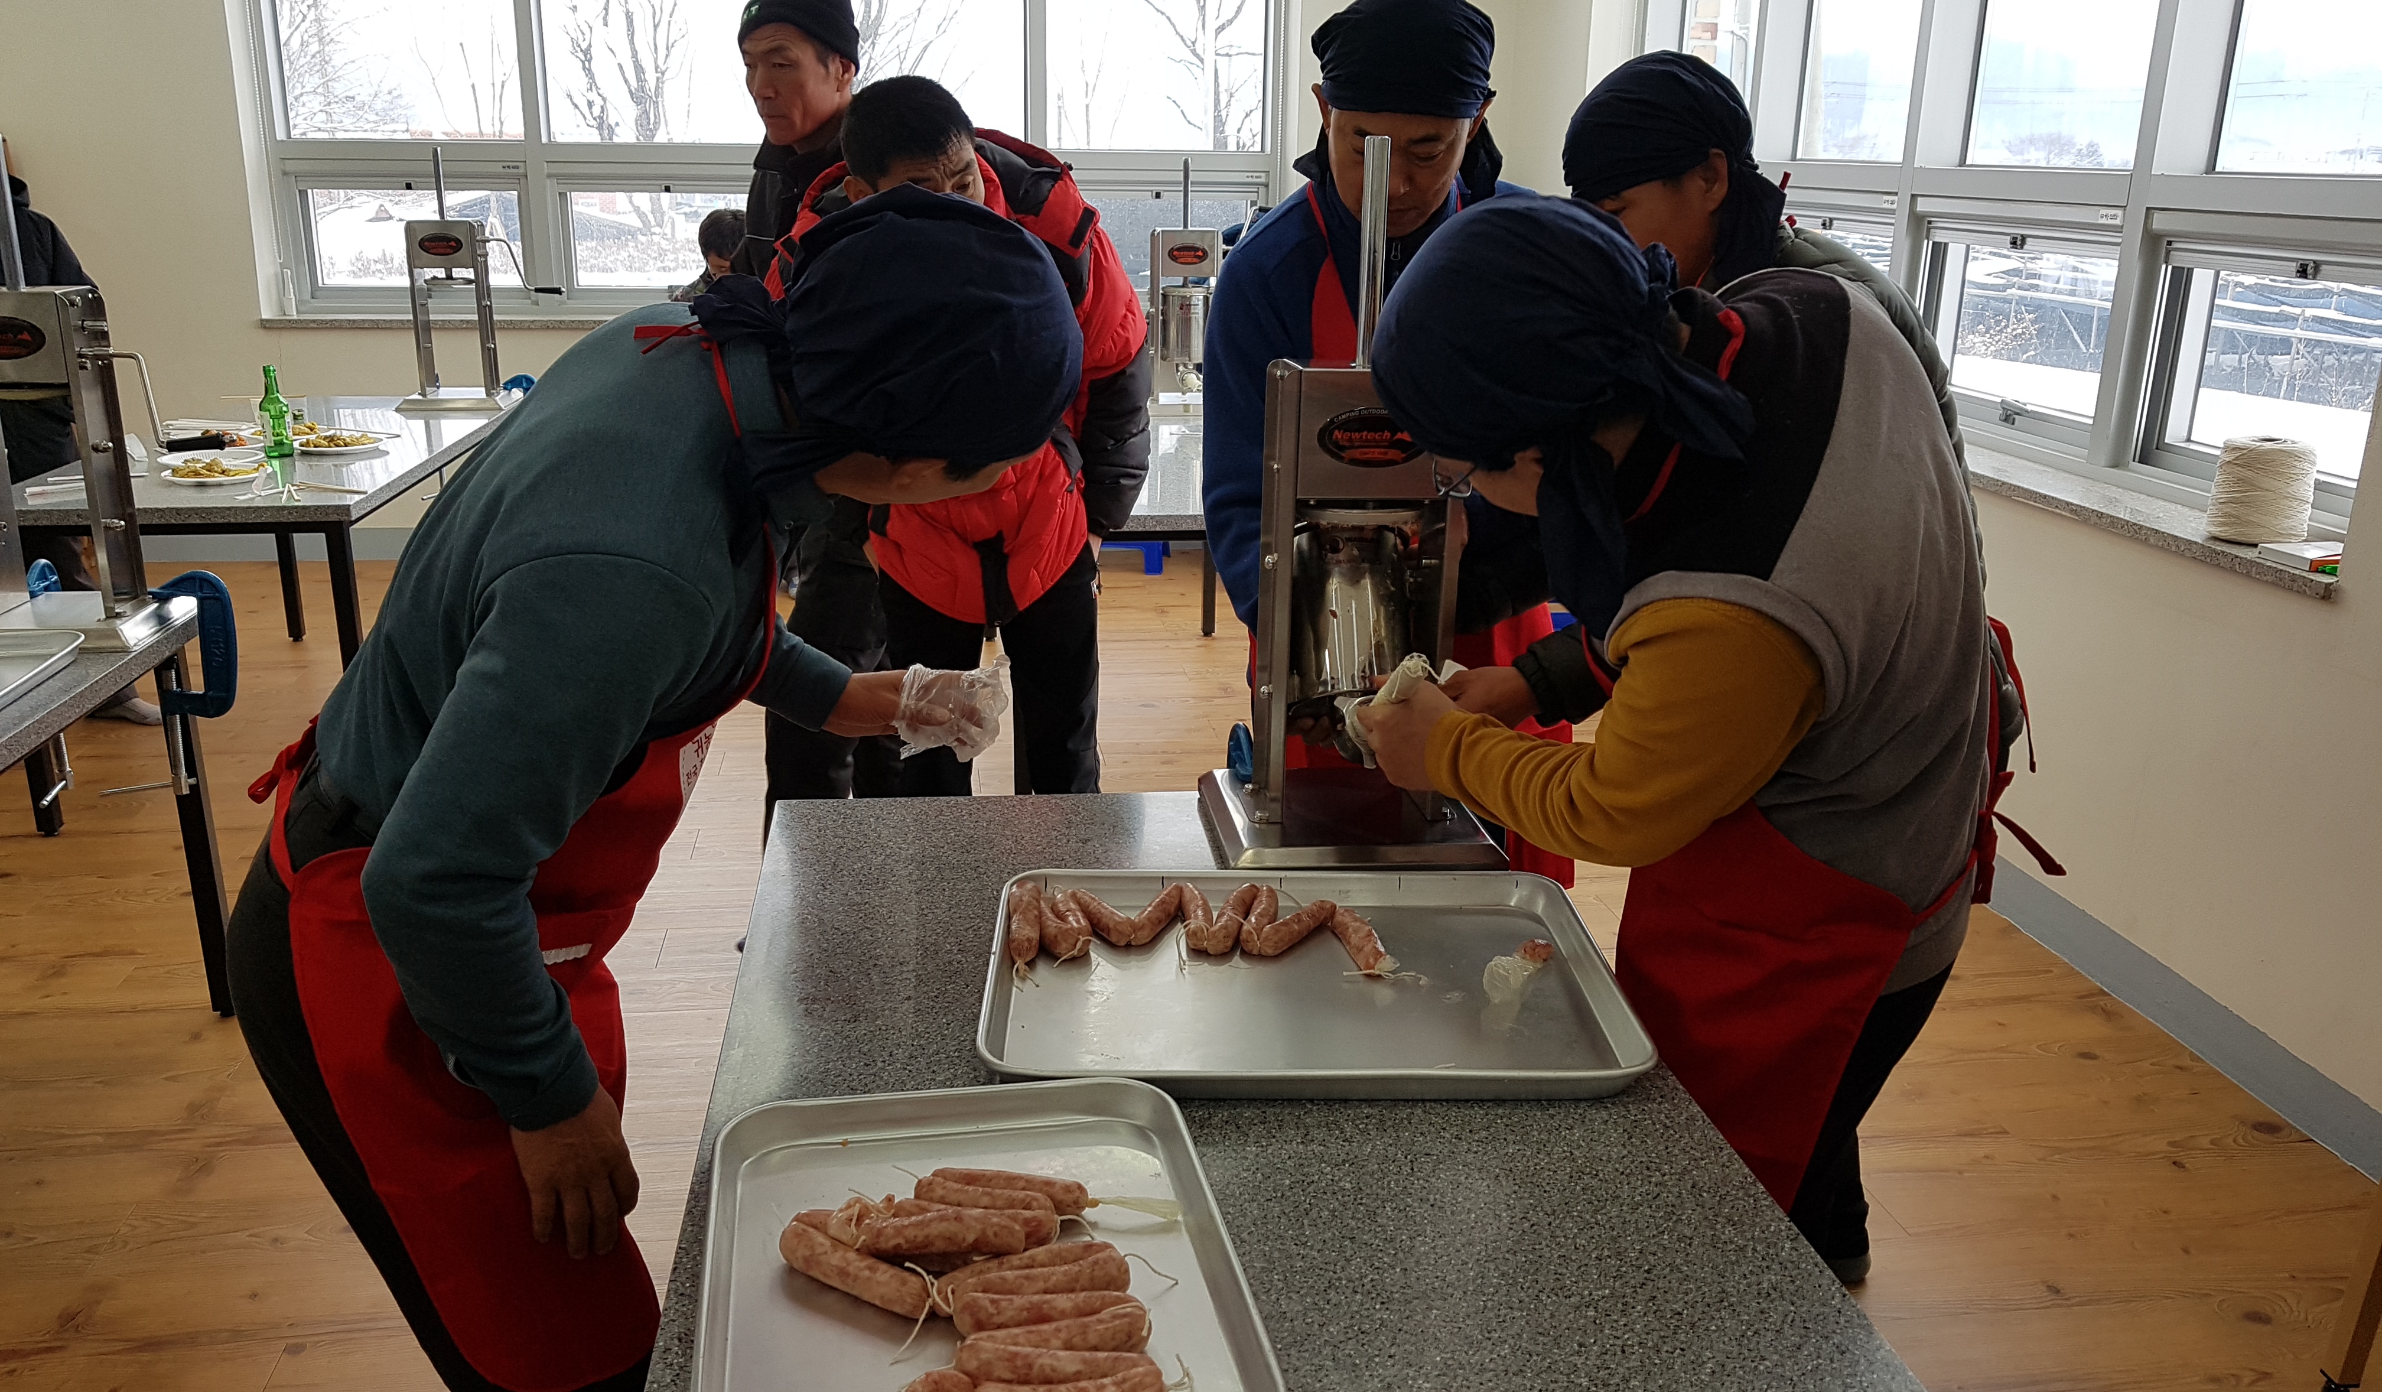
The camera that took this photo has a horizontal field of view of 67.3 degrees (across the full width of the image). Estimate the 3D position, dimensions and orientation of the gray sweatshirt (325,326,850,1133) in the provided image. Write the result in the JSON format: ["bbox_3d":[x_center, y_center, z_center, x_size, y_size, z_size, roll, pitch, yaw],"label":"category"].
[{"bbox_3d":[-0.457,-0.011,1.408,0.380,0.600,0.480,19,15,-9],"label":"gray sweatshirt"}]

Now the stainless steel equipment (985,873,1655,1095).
[{"bbox_3d":[0.102,0.269,1.715,0.588,0.032,0.447,1,17,-2],"label":"stainless steel equipment"}]

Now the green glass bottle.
[{"bbox_3d":[-2.263,-0.702,4.403,0.070,0.222,0.070,-1,17,-8],"label":"green glass bottle"}]

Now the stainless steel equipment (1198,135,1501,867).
[{"bbox_3d":[0.189,-0.214,2.015,0.315,0.785,0.230,0,17,-4],"label":"stainless steel equipment"}]

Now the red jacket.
[{"bbox_3d":[-0.331,-0.440,2.595,0.570,0.730,0.420,-3,17,-13],"label":"red jacket"}]

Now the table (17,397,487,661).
[{"bbox_3d":[-2.331,-0.306,4.718,0.819,0.722,1.747,-1,17,-8],"label":"table"}]

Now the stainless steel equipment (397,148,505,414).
[{"bbox_3d":[-2.155,-1.203,5.191,0.305,0.723,0.230,-1,17,-8],"label":"stainless steel equipment"}]

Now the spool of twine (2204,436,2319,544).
[{"bbox_3d":[1.941,-0.373,3.230,0.182,0.165,0.182,1,17,0],"label":"spool of twine"}]

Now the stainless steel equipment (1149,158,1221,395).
[{"bbox_3d":[0.017,-1.227,5.404,0.305,0.731,0.230,-1,17,-8],"label":"stainless steel equipment"}]

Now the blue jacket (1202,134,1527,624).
[{"bbox_3d":[0.227,-0.373,2.278,0.510,0.650,0.360,-1,17,-8],"label":"blue jacket"}]

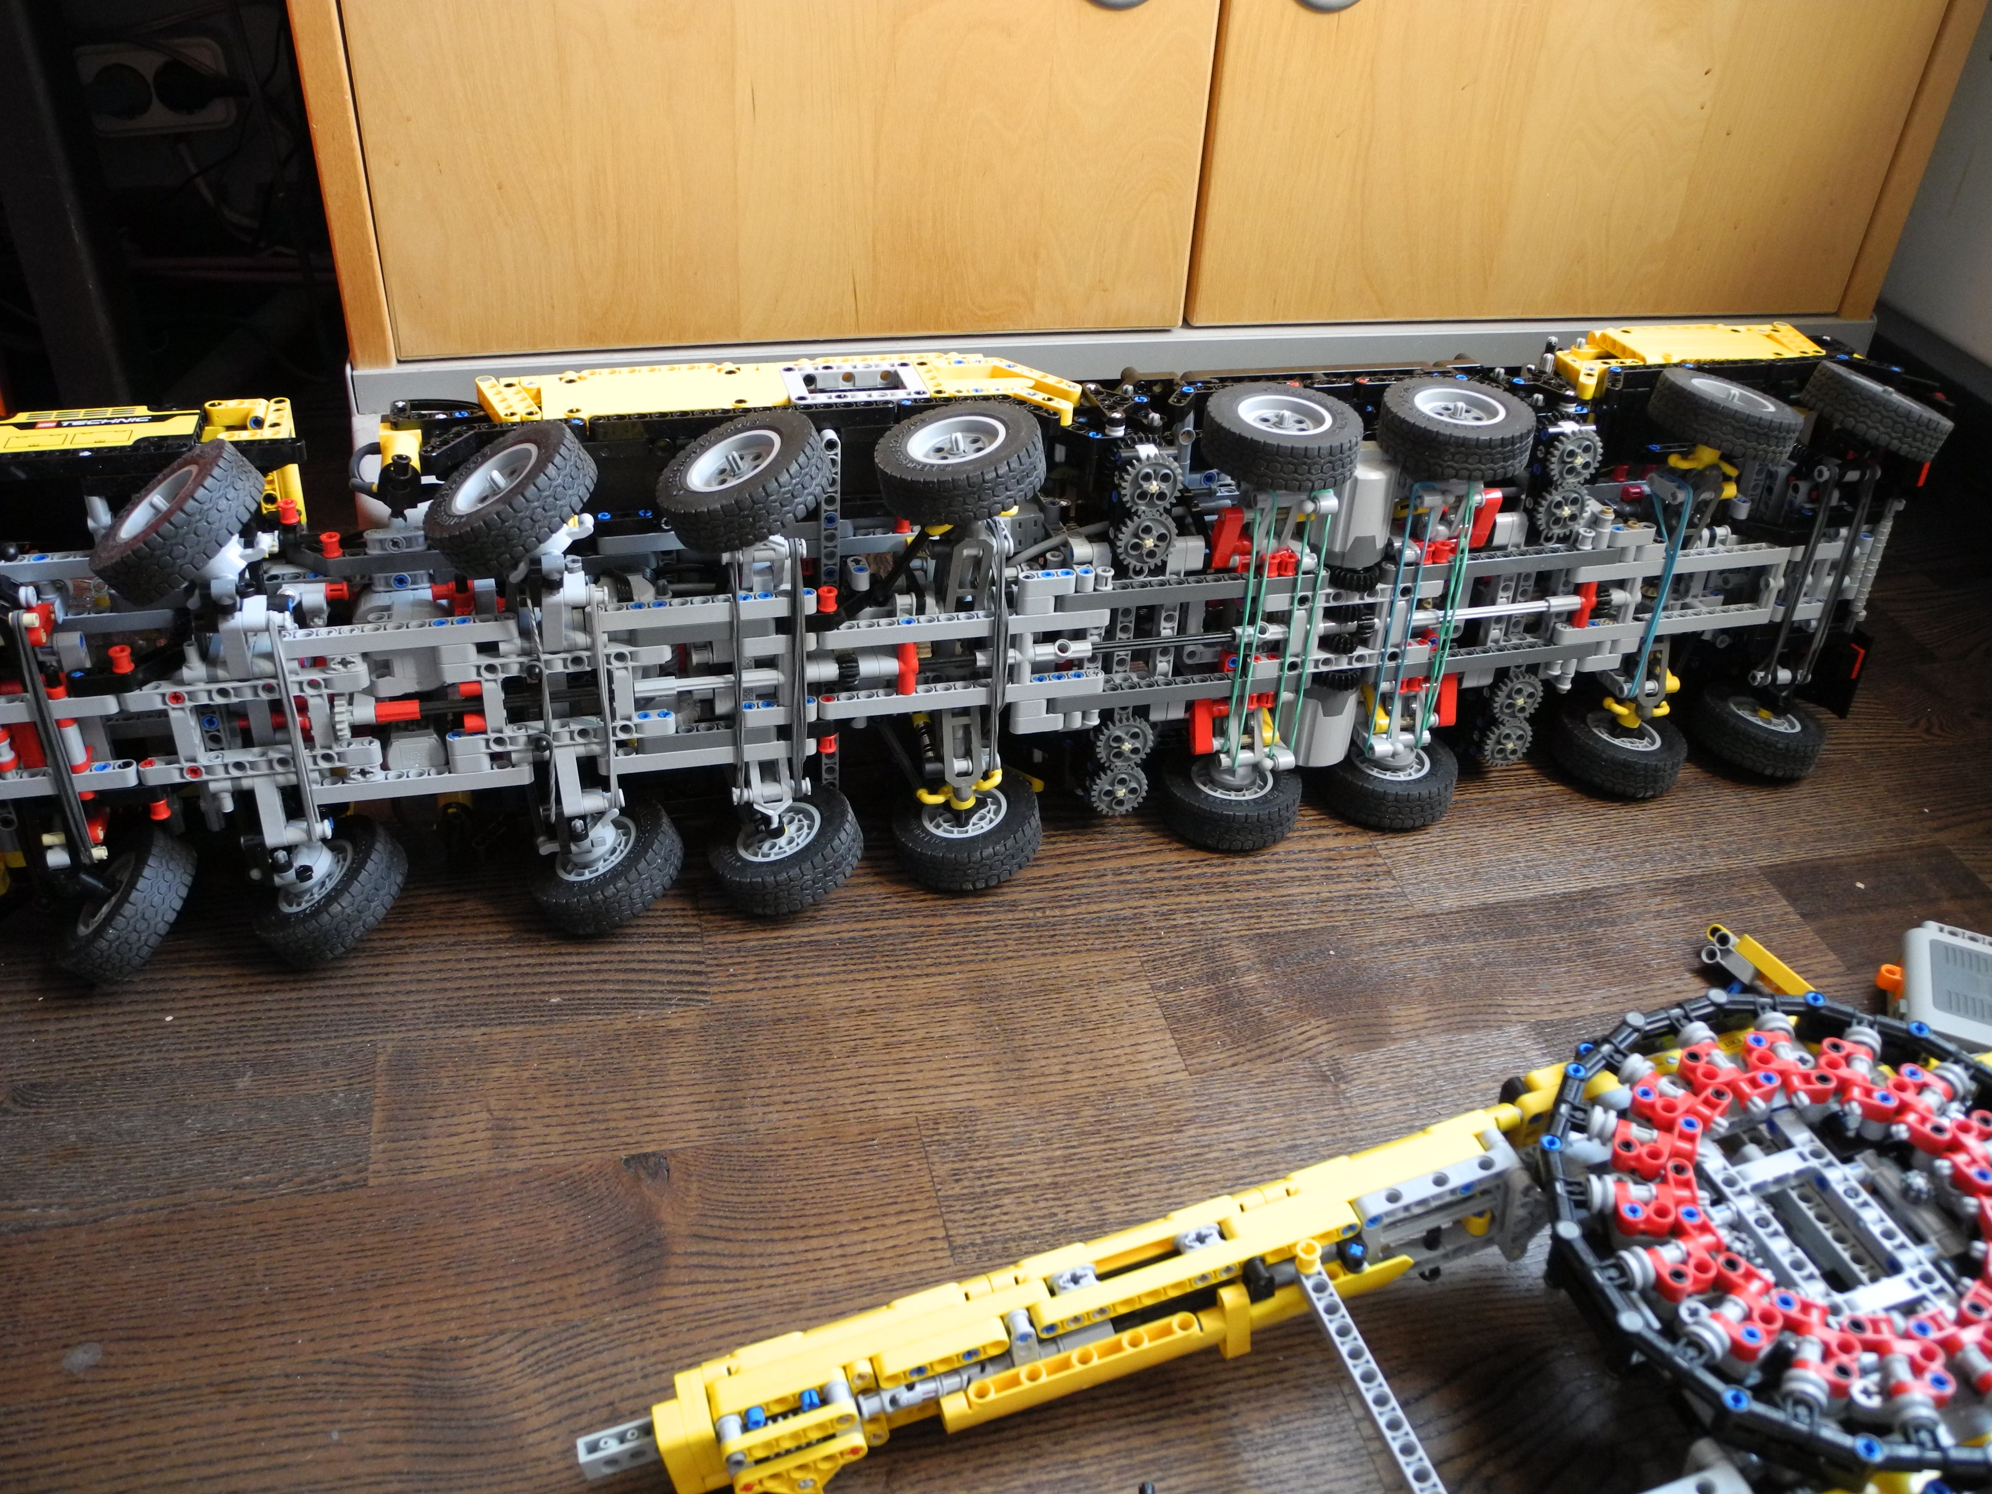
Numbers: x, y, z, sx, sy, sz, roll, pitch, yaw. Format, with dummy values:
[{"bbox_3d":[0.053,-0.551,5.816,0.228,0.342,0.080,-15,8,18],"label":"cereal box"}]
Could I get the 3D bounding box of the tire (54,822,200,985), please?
[{"bbox_3d":[-0.330,0.059,0.614,0.061,0.020,0.061,-40,37,10],"label":"tire"}]

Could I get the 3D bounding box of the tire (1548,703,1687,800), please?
[{"bbox_3d":[0.296,0.000,0.767,0.061,0.020,0.061,-6,35,-14],"label":"tire"}]

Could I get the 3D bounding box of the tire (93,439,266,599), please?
[{"bbox_3d":[-0.286,-0.079,0.565,0.062,0.020,0.062,-36,34,8],"label":"tire"}]

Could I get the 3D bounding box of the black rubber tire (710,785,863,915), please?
[{"bbox_3d":[-0.086,0.041,0.664,0.061,0.020,0.061,-21,37,-3],"label":"black rubber tire"}]

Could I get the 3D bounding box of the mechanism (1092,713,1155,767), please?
[{"bbox_3d":[0.056,-0.002,0.694,0.025,0.025,0.008,-6,34,-13],"label":"mechanism"}]

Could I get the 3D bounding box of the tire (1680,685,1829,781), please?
[{"bbox_3d":[0.376,-0.008,0.797,0.062,0.020,0.062,8,28,-22],"label":"tire"}]

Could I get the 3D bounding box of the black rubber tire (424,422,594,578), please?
[{"bbox_3d":[-0.166,-0.085,0.553,0.061,0.020,0.061,-31,38,4],"label":"black rubber tire"}]

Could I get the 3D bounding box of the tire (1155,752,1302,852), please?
[{"bbox_3d":[0.104,0.021,0.714,0.061,0.020,0.061,2,34,-1],"label":"tire"}]

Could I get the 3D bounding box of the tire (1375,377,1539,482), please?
[{"bbox_3d":[0.185,-0.128,0.648,0.061,0.020,0.061,1,36,0],"label":"tire"}]

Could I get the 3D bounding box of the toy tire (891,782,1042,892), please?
[{"bbox_3d":[-0.012,0.034,0.688,0.062,0.020,0.062,-6,36,4],"label":"toy tire"}]

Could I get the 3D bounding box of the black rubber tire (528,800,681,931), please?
[{"bbox_3d":[-0.159,0.048,0.661,0.062,0.020,0.062,-26,35,1],"label":"black rubber tire"}]

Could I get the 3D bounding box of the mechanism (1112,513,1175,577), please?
[{"bbox_3d":[0.060,-0.082,0.639,0.025,0.025,0.008,-6,34,-13],"label":"mechanism"}]

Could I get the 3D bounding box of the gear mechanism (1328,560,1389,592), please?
[{"bbox_3d":[0.151,-0.072,0.675,0.022,0.008,0.022,2,33,-1],"label":"gear mechanism"}]

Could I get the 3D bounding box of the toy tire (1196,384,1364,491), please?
[{"bbox_3d":[0.114,-0.124,0.642,0.062,0.020,0.062,2,35,-2],"label":"toy tire"}]

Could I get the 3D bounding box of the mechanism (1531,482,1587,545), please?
[{"bbox_3d":[0.244,-0.101,0.693,0.025,0.025,0.008,-6,34,-13],"label":"mechanism"}]

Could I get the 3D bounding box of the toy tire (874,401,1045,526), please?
[{"bbox_3d":[-0.013,-0.107,0.605,0.062,0.020,0.062,-6,37,5],"label":"toy tire"}]

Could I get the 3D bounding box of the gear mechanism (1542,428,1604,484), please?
[{"bbox_3d":[0.243,-0.120,0.672,0.025,0.025,0.008,-6,34,-13],"label":"gear mechanism"}]

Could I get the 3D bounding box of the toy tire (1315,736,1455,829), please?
[{"bbox_3d":[0.182,0.013,0.749,0.062,0.020,0.062,-2,33,-16],"label":"toy tire"}]

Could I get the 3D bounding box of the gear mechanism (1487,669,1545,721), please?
[{"bbox_3d":[0.239,-0.021,0.736,0.025,0.025,0.008,-6,34,-13],"label":"gear mechanism"}]

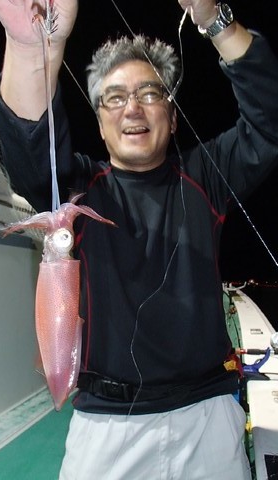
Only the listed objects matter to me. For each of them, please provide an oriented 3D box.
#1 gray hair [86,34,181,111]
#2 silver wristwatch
[{"bbox_3d":[-0.012,-0.353,0.845,0.198,0.190,0.210,-5,-2,3],"label":"gray hair"},{"bbox_3d":[0.156,-0.448,0.795,0.042,0.065,0.061,33,-28,-35],"label":"silver wristwatch"}]

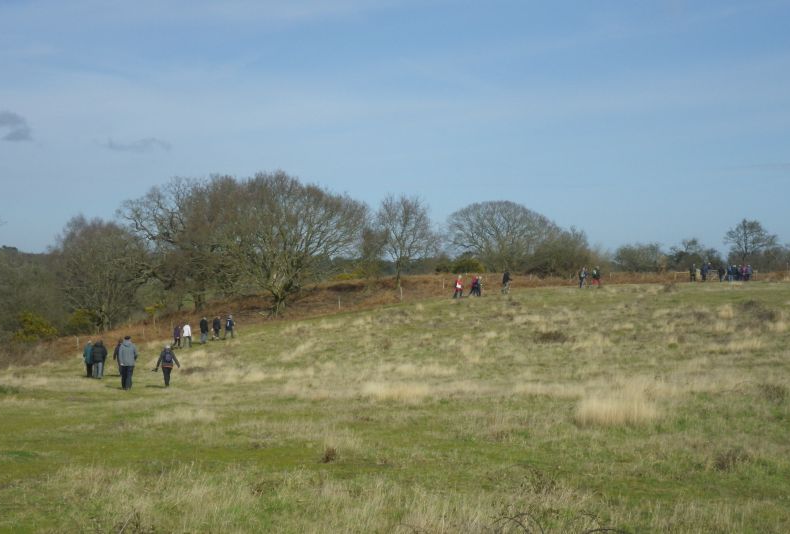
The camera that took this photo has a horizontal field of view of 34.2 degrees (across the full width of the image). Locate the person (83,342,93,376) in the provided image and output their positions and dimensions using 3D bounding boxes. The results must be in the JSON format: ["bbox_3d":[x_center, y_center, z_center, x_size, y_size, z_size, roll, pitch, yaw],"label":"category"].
[{"bbox_3d":[-13.650,4.135,57.300,0.530,1.570,0.400,0,0,-6],"label":"person"}]

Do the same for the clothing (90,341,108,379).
[{"bbox_3d":[-13.113,4.114,57.000,0.620,1.700,0.420,0,0,-6],"label":"clothing"}]

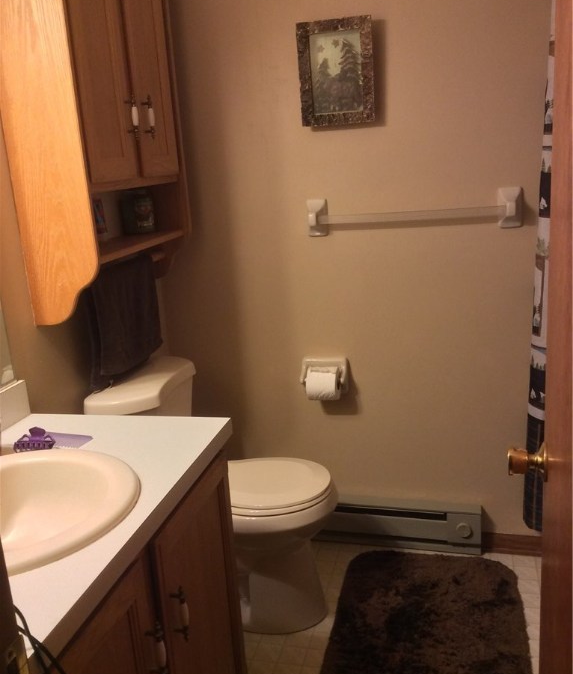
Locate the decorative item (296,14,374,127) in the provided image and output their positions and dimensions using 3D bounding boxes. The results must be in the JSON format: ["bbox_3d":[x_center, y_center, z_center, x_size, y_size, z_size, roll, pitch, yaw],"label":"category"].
[{"bbox_3d":[0.159,-0.834,2.235,0.235,0.308,0.028,1,15,16],"label":"decorative item"}]

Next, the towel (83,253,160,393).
[{"bbox_3d":[-0.471,-0.051,2.037,0.062,0.325,0.410,0,15,14],"label":"towel"}]

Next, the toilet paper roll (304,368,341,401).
[{"bbox_3d":[0.125,0.163,2.464,0.103,0.112,0.112,1,15,16],"label":"toilet paper roll"}]

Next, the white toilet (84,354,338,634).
[{"bbox_3d":[-0.174,0.503,2.280,0.710,0.745,0.450,0,15,14],"label":"white toilet"}]

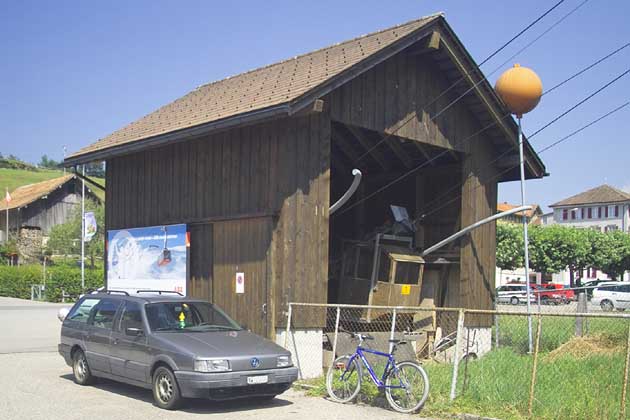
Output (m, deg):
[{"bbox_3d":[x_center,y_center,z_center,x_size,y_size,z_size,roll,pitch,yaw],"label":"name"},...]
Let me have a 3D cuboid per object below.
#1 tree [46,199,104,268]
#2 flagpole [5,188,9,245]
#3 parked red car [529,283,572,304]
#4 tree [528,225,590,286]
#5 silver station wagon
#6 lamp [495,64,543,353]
[{"bbox_3d":[-13.900,1.500,46.000,4.100,4.500,4.100,2,-4,-17],"label":"tree"},{"bbox_3d":[-18.400,0.600,45.000,0.200,3.800,0.150,1,-4,0],"label":"flagpole"},{"bbox_3d":[15.600,5.600,50.000,4.100,1.420,1.660,-1,-4,30],"label":"parked red car"},{"bbox_3d":[17.550,3.700,54.000,4.400,5.300,4.200,0,-4,18],"label":"tree"},{"bbox_3d":[-2.340,2.100,11.910,1.710,1.490,4.570,5,-6,-42],"label":"silver station wagon"},{"bbox_3d":[4.450,-0.020,16.100,0.980,6.150,0.980,-3,-3,16],"label":"lamp"}]

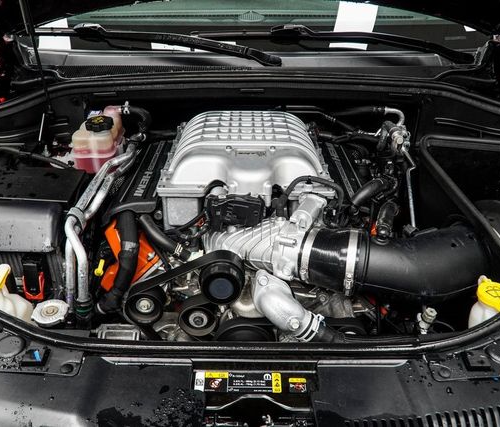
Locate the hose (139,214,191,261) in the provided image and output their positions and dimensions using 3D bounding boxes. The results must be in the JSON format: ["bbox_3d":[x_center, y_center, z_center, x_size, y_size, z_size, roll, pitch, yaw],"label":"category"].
[{"bbox_3d":[-0.169,0.048,0.950,0.135,0.030,0.032,40,42,12],"label":"hose"}]

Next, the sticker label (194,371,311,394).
[{"bbox_3d":[0.003,0.222,0.630,0.152,0.004,0.035,0,38,0],"label":"sticker label"}]

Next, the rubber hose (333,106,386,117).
[{"bbox_3d":[0.312,-0.291,1.370,0.155,0.024,0.025,-7,30,0],"label":"rubber hose"}]

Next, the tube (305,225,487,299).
[{"bbox_3d":[0.308,0.102,1.025,0.375,0.122,0.150,2,31,-1],"label":"tube"}]

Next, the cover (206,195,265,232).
[{"bbox_3d":[-0.032,0.002,1.050,0.120,0.075,0.050,0,24,0],"label":"cover"}]

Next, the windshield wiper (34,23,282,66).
[{"bbox_3d":[-0.279,-0.493,1.400,0.750,0.060,0.080,8,32,6],"label":"windshield wiper"}]

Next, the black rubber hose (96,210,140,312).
[{"bbox_3d":[-0.252,0.092,0.920,0.060,0.055,0.200,8,69,-5],"label":"black rubber hose"}]

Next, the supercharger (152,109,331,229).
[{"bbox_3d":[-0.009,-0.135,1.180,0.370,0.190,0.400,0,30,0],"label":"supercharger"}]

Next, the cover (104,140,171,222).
[{"bbox_3d":[-0.273,-0.093,1.240,0.125,0.068,0.400,-6,28,3],"label":"cover"}]

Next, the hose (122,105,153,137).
[{"bbox_3d":[-0.293,-0.244,1.260,0.074,0.068,0.060,0,30,0],"label":"hose"}]

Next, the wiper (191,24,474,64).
[{"bbox_3d":[0.247,-0.505,1.440,0.850,0.060,0.070,5,30,-1],"label":"wiper"}]

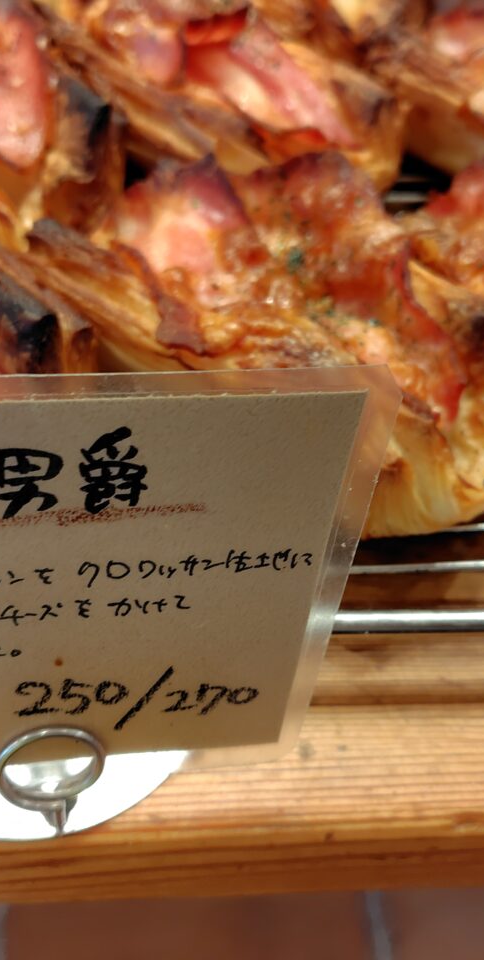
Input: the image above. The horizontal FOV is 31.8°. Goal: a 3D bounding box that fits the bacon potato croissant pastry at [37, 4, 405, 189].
[{"bbox_3d":[-0.009,-0.146,0.309,0.142,0.040,0.064,33,60,18],"label":"bacon potato croissant pastry"}]

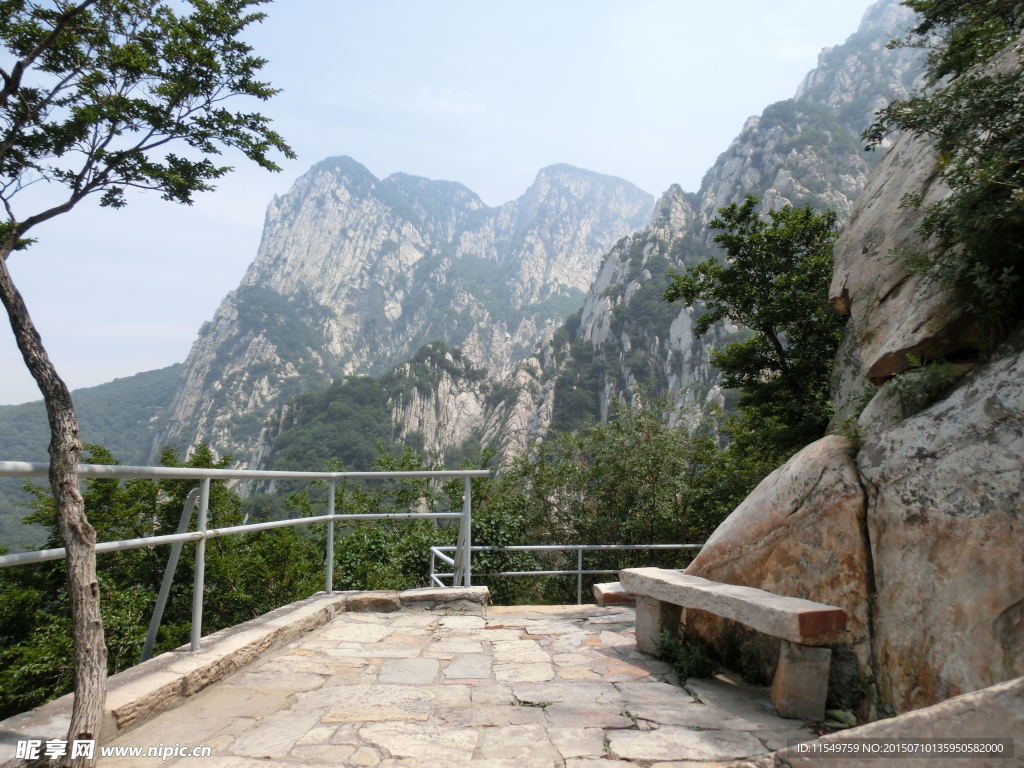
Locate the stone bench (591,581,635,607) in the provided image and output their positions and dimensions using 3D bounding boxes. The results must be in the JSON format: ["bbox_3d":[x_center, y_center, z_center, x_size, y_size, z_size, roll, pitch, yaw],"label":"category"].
[{"bbox_3d":[1.148,2.088,7.079,0.644,0.161,0.518,-1,-8,5],"label":"stone bench"}]

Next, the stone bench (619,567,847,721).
[{"bbox_3d":[1.230,1.503,4.299,0.299,0.529,1.792,3,-9,-20],"label":"stone bench"}]

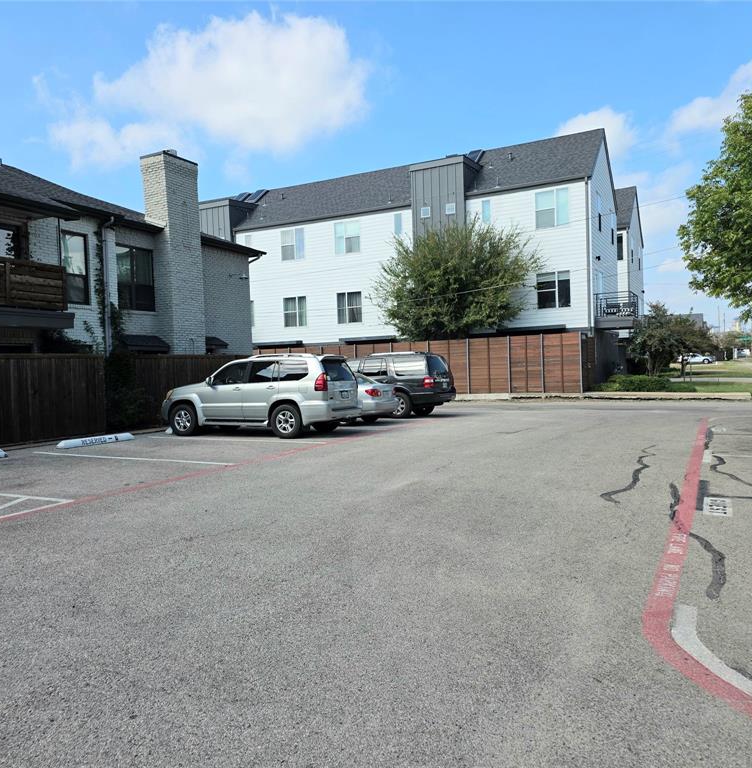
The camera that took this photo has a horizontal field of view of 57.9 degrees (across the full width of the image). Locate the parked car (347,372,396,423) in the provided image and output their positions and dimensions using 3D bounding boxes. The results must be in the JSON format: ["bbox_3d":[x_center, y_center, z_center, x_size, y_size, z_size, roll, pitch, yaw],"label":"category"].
[{"bbox_3d":[-1.654,0.368,19.325,4.530,1.480,1.700,-1,2,31],"label":"parked car"}]

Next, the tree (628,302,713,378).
[{"bbox_3d":[17.372,-2.616,40.000,4.800,4.300,4.300,-1,2,27],"label":"tree"}]

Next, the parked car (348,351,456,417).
[{"bbox_3d":[-0.103,0.026,21.994,5.240,1.960,2.000,-1,2,26],"label":"parked car"}]

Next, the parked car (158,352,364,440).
[{"bbox_3d":[-2.833,0.264,16.462,4.780,1.890,1.880,-1,2,22],"label":"parked car"}]

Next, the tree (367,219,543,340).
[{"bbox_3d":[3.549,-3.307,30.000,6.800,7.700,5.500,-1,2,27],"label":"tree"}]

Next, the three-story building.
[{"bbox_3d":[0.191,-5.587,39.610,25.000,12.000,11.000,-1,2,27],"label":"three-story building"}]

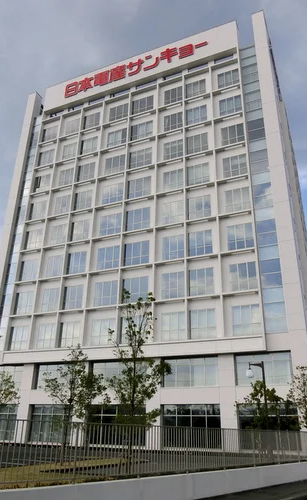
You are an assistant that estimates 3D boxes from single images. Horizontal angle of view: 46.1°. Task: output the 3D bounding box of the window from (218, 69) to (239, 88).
[{"bbox_3d":[8.889,-20.094,42.661,2.390,2.450,0.150,-8,-25,21],"label":"window"}]

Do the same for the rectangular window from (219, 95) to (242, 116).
[{"bbox_3d":[8.854,-16.407,41.417,2.500,2.630,0.200,-9,-25,22],"label":"rectangular window"}]

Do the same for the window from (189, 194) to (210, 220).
[{"bbox_3d":[4.551,-4.283,36.241,2.409,2.528,0.150,-9,-25,22],"label":"window"}]

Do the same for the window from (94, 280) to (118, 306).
[{"bbox_3d":[-5.005,4.649,38.774,3.110,2.620,0.200,-9,-25,22],"label":"window"}]

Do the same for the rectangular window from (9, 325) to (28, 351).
[{"bbox_3d":[-15.021,9.927,40.449,2.690,2.620,0.150,-8,-25,21],"label":"rectangular window"}]

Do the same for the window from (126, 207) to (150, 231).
[{"bbox_3d":[-1.623,-3.172,38.946,2.900,2.670,0.200,-8,-24,22],"label":"window"}]

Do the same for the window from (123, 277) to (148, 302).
[{"bbox_3d":[-1.872,3.882,35.732,2.903,2.528,0.150,-9,-25,22],"label":"window"}]

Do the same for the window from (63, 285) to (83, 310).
[{"bbox_3d":[-8.778,5.270,39.660,2.490,2.630,0.150,-8,-25,21],"label":"window"}]

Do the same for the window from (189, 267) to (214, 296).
[{"bbox_3d":[4.638,3.107,34.919,2.460,2.690,0.200,-9,-25,22],"label":"window"}]

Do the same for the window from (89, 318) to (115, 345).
[{"bbox_3d":[-4.973,8.351,36.637,2.960,2.610,0.150,-8,-25,21],"label":"window"}]

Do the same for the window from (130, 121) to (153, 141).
[{"bbox_3d":[-1.520,-14.325,43.401,2.903,2.528,0.150,-9,-25,22],"label":"window"}]

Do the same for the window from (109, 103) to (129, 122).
[{"bbox_3d":[-4.312,-17.423,46.227,2.800,2.700,0.200,-8,-24,22],"label":"window"}]

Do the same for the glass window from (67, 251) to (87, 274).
[{"bbox_3d":[-8.497,1.526,40.195,2.430,2.590,0.200,-8,-24,22],"label":"glass window"}]

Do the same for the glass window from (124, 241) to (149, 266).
[{"bbox_3d":[-1.725,0.455,37.463,2.960,2.670,0.200,-8,-24,22],"label":"glass window"}]

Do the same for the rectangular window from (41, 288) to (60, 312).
[{"bbox_3d":[-11.198,5.564,39.760,2.390,2.690,0.200,-8,-24,22],"label":"rectangular window"}]

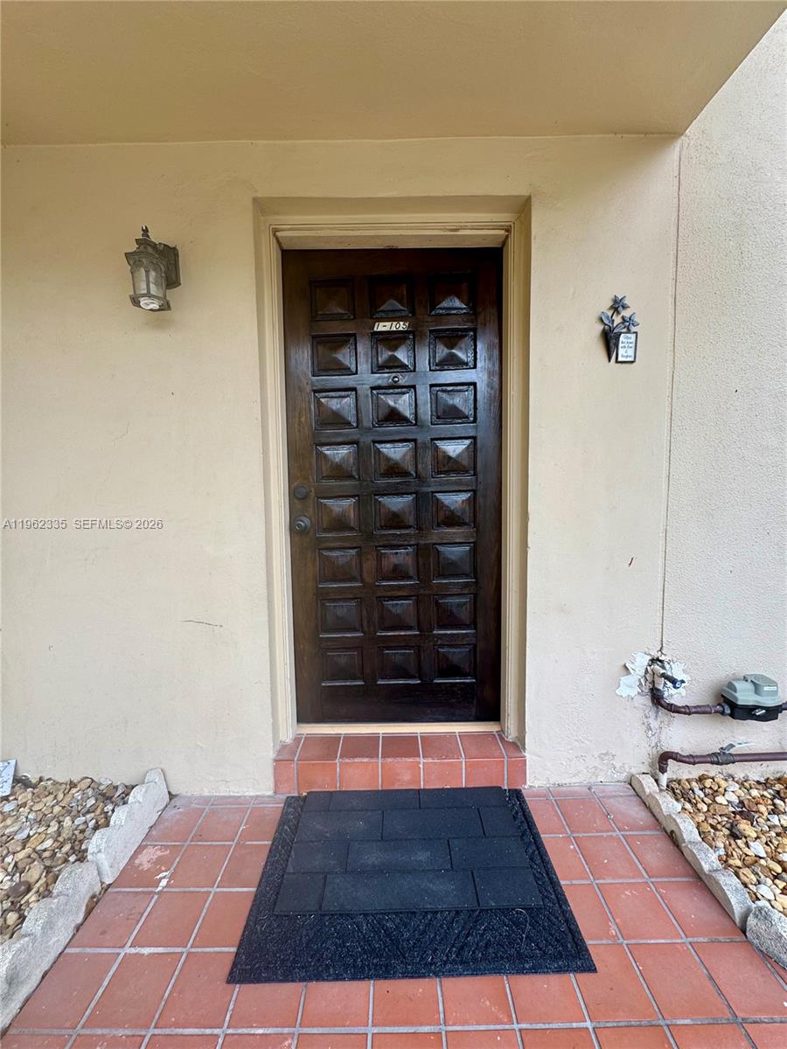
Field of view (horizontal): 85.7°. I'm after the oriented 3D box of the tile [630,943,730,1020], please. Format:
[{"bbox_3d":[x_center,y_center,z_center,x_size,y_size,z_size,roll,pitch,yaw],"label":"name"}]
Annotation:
[{"bbox_3d":[0.686,1.107,1.033,0.154,0.014,0.156,-1,5,0],"label":"tile"}]

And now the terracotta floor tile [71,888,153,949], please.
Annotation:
[{"bbox_3d":[-0.809,1.157,1.236,0.156,0.014,0.159,-2,6,0],"label":"terracotta floor tile"}]

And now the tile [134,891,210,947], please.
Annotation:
[{"bbox_3d":[-0.625,1.123,1.204,0.153,0.013,0.155,-1,6,0],"label":"tile"}]

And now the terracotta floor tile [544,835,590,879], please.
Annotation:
[{"bbox_3d":[0.535,1.102,1.394,0.156,0.014,0.159,-2,6,0],"label":"terracotta floor tile"}]

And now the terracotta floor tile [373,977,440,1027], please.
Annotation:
[{"bbox_3d":[0.030,1.124,1.034,0.153,0.013,0.155,-1,6,0],"label":"terracotta floor tile"}]

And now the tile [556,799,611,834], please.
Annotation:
[{"bbox_3d":[0.687,1.058,1.531,0.153,0.013,0.155,-1,6,0],"label":"tile"}]

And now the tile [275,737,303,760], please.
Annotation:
[{"bbox_3d":[-0.437,0.946,1.775,0.082,0.014,0.166,-2,6,0],"label":"tile"}]

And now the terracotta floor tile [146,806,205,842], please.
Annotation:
[{"bbox_3d":[-0.789,1.093,1.539,0.153,0.013,0.155,-1,6,0],"label":"terracotta floor tile"}]

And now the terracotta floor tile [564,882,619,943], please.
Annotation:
[{"bbox_3d":[0.522,1.095,1.198,0.154,0.014,0.156,-1,5,0],"label":"terracotta floor tile"}]

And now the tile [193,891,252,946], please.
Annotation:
[{"bbox_3d":[-0.474,1.148,1.233,0.156,0.014,0.159,-2,6,0],"label":"tile"}]

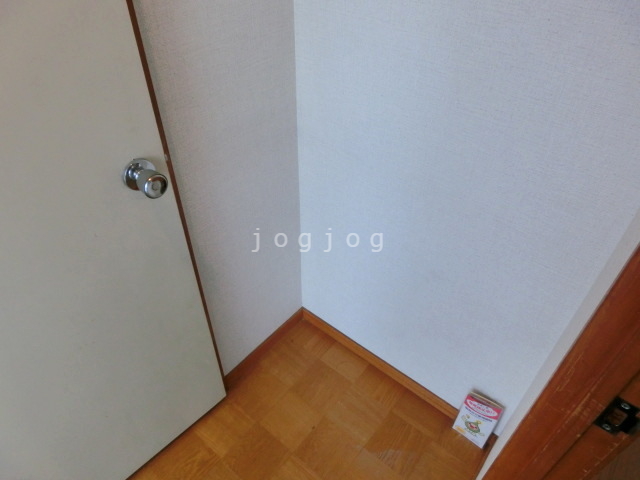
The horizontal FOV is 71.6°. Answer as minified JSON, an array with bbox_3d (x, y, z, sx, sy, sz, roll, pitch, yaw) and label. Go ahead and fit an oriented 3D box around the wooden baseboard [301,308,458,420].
[{"bbox_3d":[0.219,0.433,1.528,0.752,0.059,0.010,29,49,29],"label":"wooden baseboard"}]

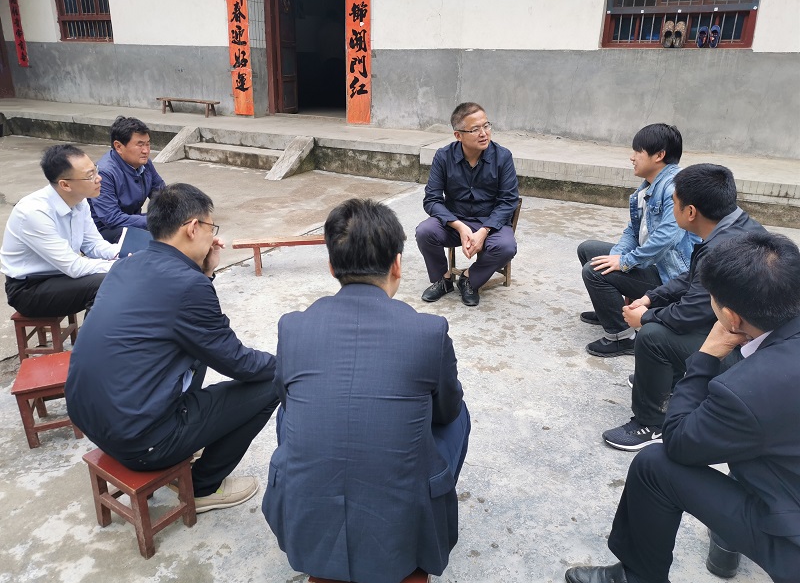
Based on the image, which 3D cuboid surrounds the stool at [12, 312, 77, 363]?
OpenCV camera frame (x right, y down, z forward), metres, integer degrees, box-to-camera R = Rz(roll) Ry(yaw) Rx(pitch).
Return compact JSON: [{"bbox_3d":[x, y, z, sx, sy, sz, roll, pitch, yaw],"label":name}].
[{"bbox_3d":[-1.793,0.206,3.169,0.205,0.267,0.280,-4,22,-13],"label":"stool"}]

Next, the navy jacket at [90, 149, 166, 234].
[{"bbox_3d":[-1.446,-0.505,3.354,0.440,0.490,0.490,9,22,20],"label":"navy jacket"}]

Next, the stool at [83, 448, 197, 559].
[{"bbox_3d":[-0.765,0.599,1.863,0.257,0.251,0.200,15,24,32],"label":"stool"}]

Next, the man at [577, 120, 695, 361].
[{"bbox_3d":[1.271,-0.290,3.189,0.700,1.080,0.530,1,20,0],"label":"man"}]

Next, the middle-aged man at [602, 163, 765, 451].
[{"bbox_3d":[1.190,0.025,2.428,0.750,1.020,0.540,6,21,12],"label":"middle-aged man"}]

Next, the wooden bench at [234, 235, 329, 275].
[{"bbox_3d":[-0.649,-0.246,4.194,0.904,0.226,0.175,-4,21,-15],"label":"wooden bench"}]

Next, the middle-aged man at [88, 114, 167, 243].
[{"bbox_3d":[-1.385,-0.343,3.362,0.760,1.160,0.560,10,23,23],"label":"middle-aged man"}]

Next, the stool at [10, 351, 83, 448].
[{"bbox_3d":[-1.425,0.443,2.574,0.205,0.267,0.280,-8,23,-22],"label":"stool"}]

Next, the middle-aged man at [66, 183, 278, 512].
[{"bbox_3d":[-0.723,0.219,2.000,0.750,1.120,0.580,-18,28,-39],"label":"middle-aged man"}]

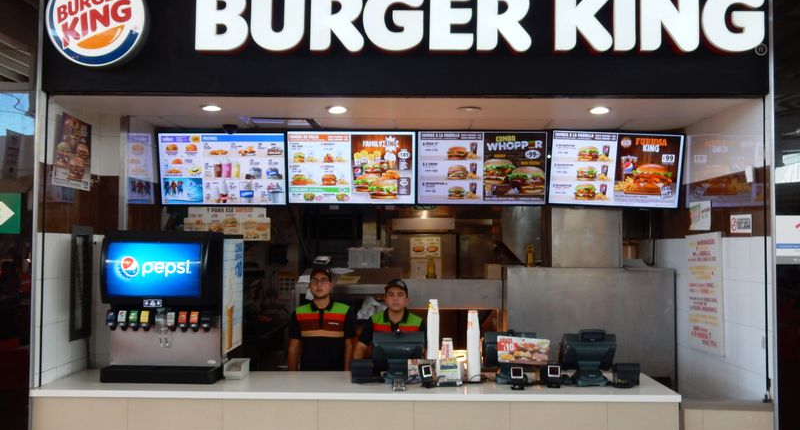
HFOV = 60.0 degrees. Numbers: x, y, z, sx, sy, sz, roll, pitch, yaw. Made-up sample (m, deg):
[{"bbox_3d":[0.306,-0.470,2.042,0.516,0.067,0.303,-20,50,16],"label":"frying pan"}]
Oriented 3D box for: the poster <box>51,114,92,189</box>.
[{"bbox_3d":[-2.259,-0.429,4.826,0.020,0.500,0.490,0,-2,0],"label":"poster"}]

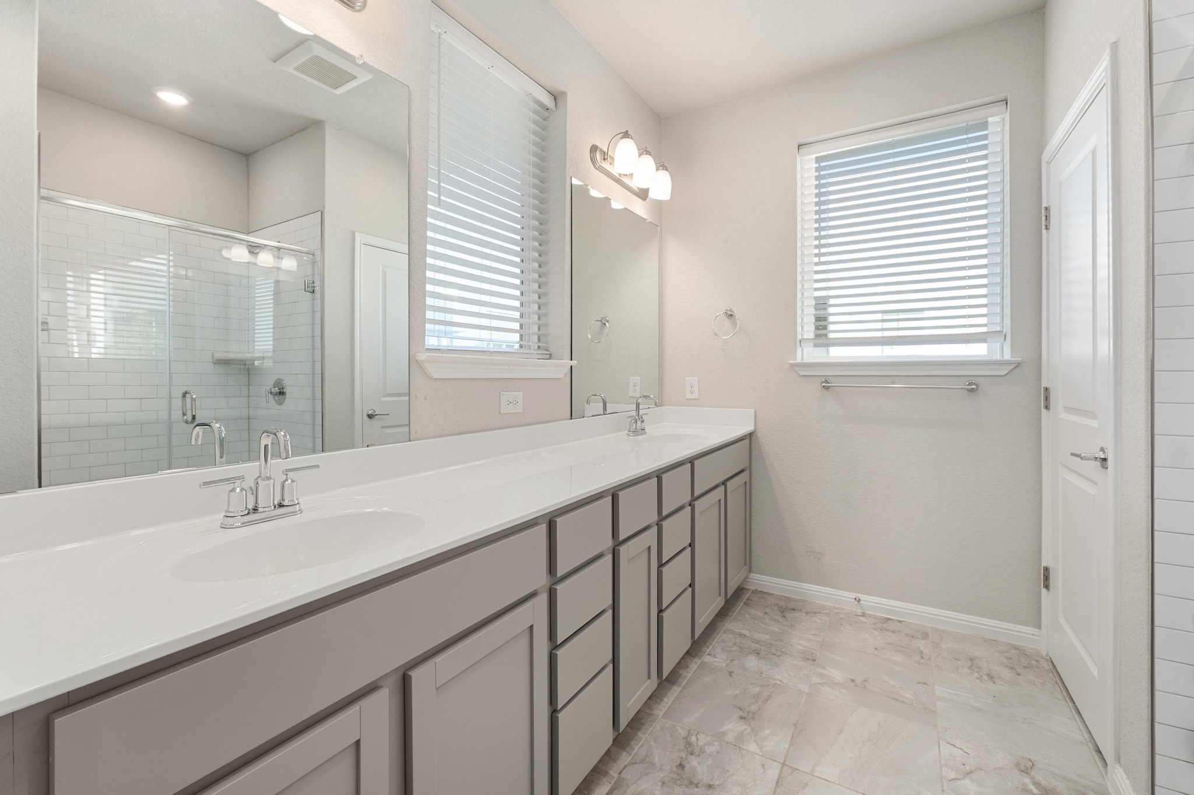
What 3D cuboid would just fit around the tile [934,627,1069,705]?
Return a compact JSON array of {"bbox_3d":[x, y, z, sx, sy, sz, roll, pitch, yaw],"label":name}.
[{"bbox_3d":[1.631,1.097,2.068,0.403,0.010,0.403,1,2,31],"label":"tile"}]

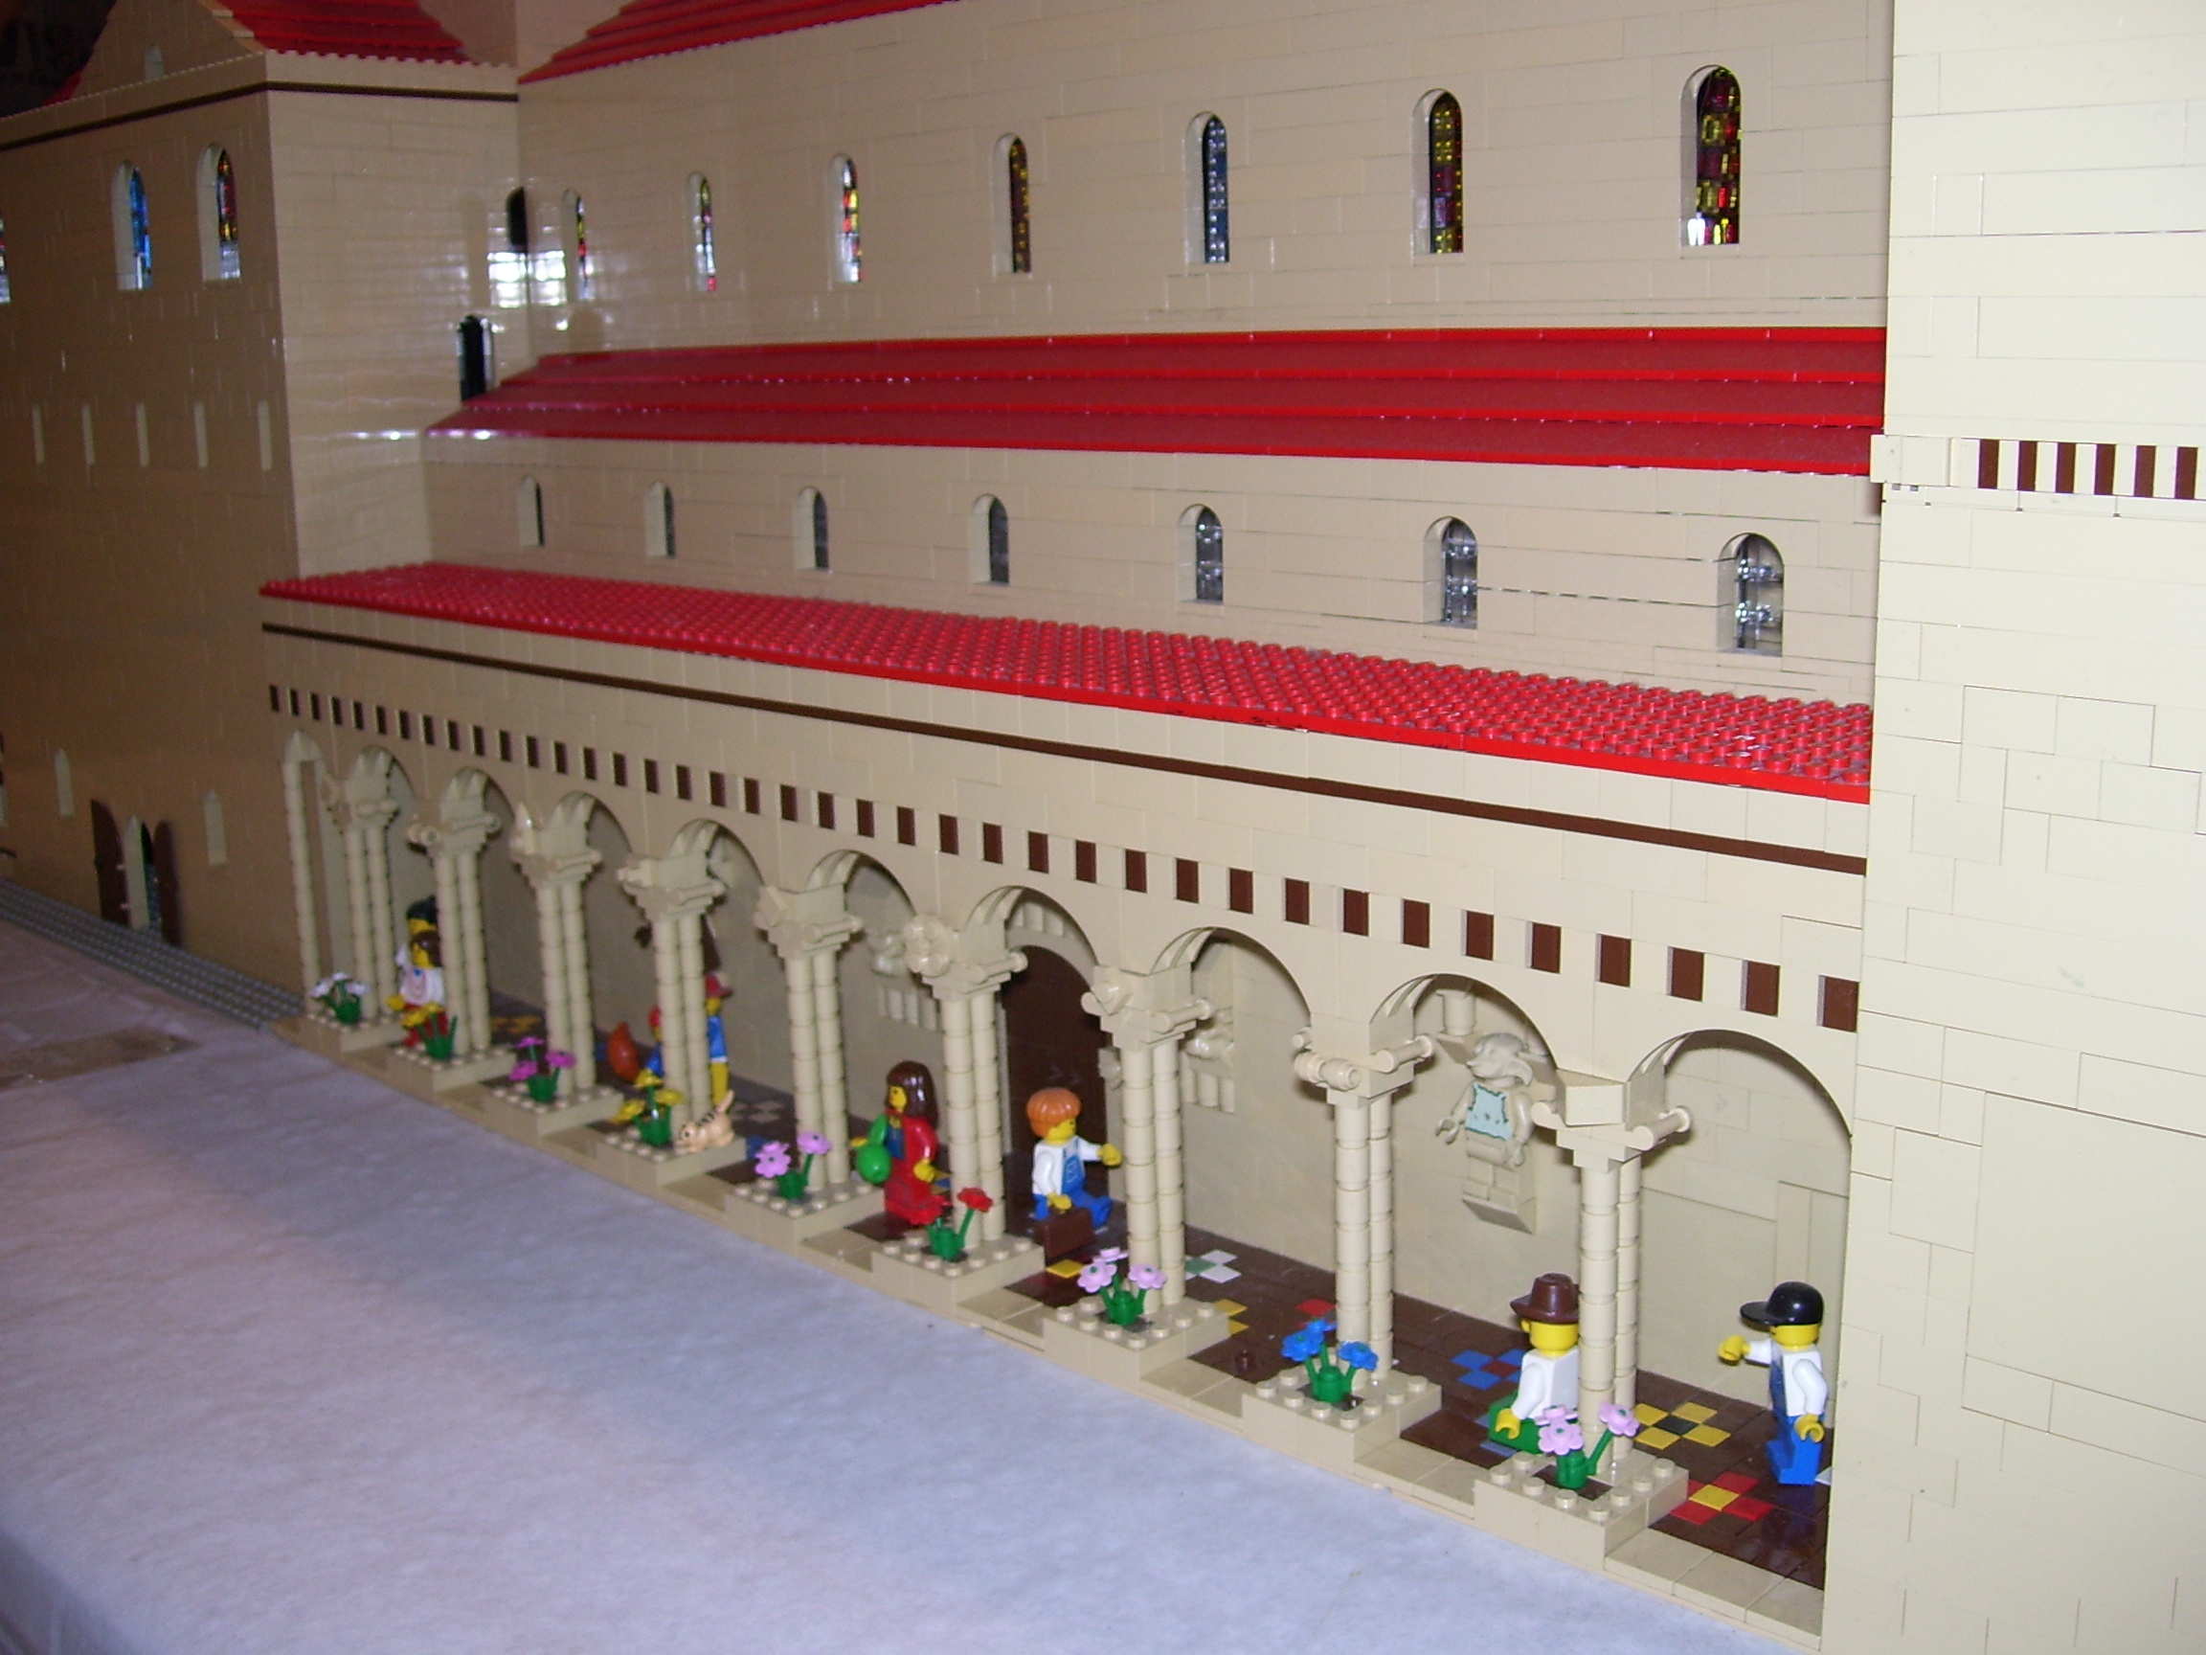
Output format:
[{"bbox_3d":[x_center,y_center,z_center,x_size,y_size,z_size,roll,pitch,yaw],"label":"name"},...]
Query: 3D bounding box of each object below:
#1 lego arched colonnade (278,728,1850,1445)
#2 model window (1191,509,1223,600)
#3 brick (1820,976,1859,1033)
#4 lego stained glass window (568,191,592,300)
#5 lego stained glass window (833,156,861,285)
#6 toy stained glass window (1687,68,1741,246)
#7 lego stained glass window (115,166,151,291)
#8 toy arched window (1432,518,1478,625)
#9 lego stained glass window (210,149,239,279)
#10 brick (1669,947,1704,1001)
[{"bbox_3d":[-0.077,0.052,0.633,0.610,0.104,0.026,10,17,43],"label":"lego arched colonnade"},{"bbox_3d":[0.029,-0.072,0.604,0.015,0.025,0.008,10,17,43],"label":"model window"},{"bbox_3d":[0.135,0.031,0.416,0.008,0.010,0.008,10,17,43],"label":"brick"},{"bbox_3d":[-0.194,-0.219,0.864,0.016,0.043,0.007,10,19,43],"label":"lego stained glass window"},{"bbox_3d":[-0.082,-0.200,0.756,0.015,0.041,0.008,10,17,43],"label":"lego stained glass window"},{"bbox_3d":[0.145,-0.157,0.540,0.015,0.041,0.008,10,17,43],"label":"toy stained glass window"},{"bbox_3d":[-0.374,-0.234,0.895,0.029,0.050,0.007,10,19,43],"label":"lego stained glass window"},{"bbox_3d":[0.085,-0.061,0.547,0.016,0.026,0.007,10,19,43],"label":"toy arched window"},{"bbox_3d":[-0.319,-0.224,0.838,0.029,0.050,0.007,10,19,43],"label":"lego stained glass window"},{"bbox_3d":[0.113,0.027,0.437,0.008,0.010,0.008,10,17,43],"label":"brick"}]

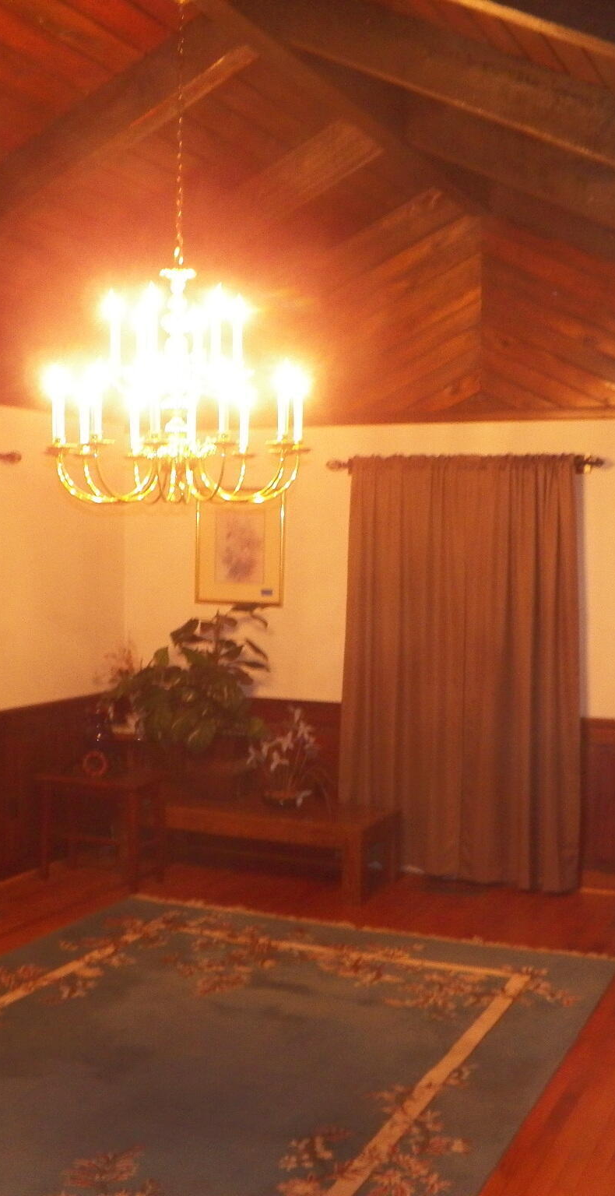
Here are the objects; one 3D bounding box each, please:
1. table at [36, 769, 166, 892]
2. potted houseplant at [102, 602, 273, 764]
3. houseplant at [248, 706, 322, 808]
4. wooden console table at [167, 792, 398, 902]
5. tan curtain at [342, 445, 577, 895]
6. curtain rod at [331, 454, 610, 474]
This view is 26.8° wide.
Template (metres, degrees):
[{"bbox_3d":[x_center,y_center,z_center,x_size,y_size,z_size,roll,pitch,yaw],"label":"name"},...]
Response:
[{"bbox_3d":[-1.057,1.170,6.648,0.620,0.545,0.340,1,2,24],"label":"table"},{"bbox_3d":[-0.655,0.461,6.856,0.788,0.841,0.600,1,2,24],"label":"potted houseplant"},{"bbox_3d":[-0.120,0.828,6.808,0.352,0.513,0.320,1,2,0],"label":"houseplant"},{"bbox_3d":[-0.196,1.269,6.693,1.265,0.363,0.530,1,2,24],"label":"wooden console table"},{"bbox_3d":[0.773,0.360,6.685,1.324,2.192,0.120,1,2,24],"label":"tan curtain"},{"bbox_3d":[0.786,-0.691,6.650,1.504,0.070,0.080,1,2,24],"label":"curtain rod"}]

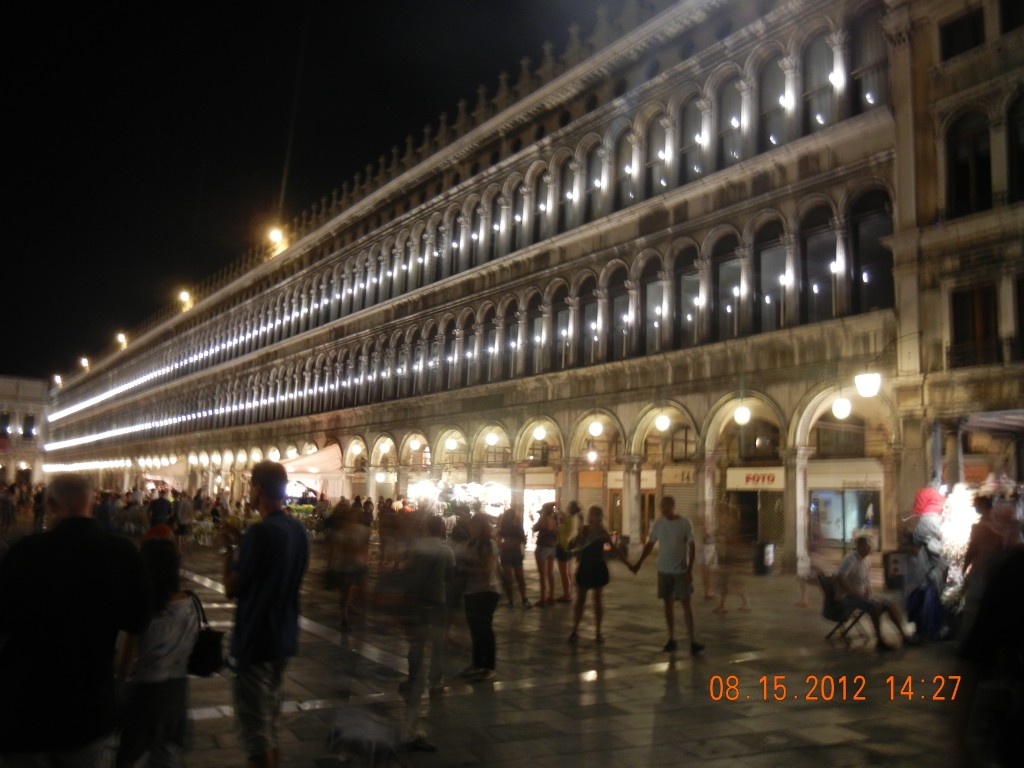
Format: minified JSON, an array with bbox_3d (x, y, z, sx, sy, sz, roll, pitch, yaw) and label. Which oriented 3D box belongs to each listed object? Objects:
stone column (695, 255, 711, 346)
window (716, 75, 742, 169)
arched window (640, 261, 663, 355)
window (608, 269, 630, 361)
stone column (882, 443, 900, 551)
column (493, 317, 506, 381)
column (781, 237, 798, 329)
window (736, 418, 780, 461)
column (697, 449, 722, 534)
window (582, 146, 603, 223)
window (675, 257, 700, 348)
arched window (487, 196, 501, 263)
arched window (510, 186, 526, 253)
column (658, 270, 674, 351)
[{"bbox_3d":[5.518,-2.384,25.314,0.360,2.560,0.360,7,-10,-34],"label":"stone column"},{"bbox_3d":[6.257,-7.527,25.485,0.300,2.800,1.120,8,-10,-34],"label":"window"},{"bbox_3d":[4.370,-2.416,27.845,0.323,3.030,1.071,8,-10,-34],"label":"arched window"},{"bbox_3d":[3.413,-2.246,28.520,0.260,2.970,1.070,7,-10,-34],"label":"window"},{"bbox_3d":[8.526,2.747,19.978,0.330,2.850,0.330,7,-10,-34],"label":"stone column"},{"bbox_3d":[-0.510,-1.356,34.640,0.394,2.626,0.394,2,-8,0],"label":"column"},{"bbox_3d":[7.203,-2.622,22.899,0.383,2.607,0.383,7,-10,-34],"label":"column"},{"bbox_3d":[7.765,1.748,28.023,0.200,1.320,1.700,8,-10,-34],"label":"window"},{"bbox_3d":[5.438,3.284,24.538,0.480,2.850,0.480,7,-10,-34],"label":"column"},{"bbox_3d":[2.832,-6.917,30.471,0.300,2.800,1.120,8,-10,-34],"label":"window"},{"bbox_3d":[5.200,-2.437,26.019,0.300,2.800,1.120,8,-10,-34],"label":"window"},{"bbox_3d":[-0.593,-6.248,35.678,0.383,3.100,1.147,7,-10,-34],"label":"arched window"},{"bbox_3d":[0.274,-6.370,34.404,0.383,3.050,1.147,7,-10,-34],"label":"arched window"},{"bbox_3d":[4.612,-2.165,26.420,0.400,2.470,0.390,7,-10,-34],"label":"column"}]

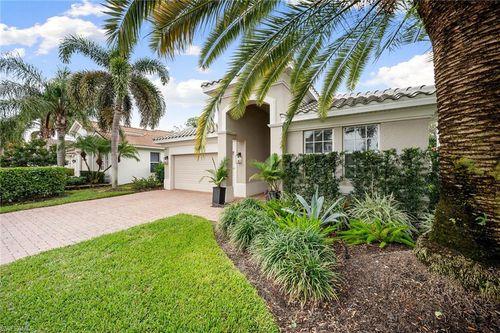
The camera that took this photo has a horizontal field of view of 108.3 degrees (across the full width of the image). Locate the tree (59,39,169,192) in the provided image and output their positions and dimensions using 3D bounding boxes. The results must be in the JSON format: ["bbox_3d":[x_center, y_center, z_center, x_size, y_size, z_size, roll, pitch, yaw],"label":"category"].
[{"bbox_3d":[-8.650,-3.500,12.050,5.800,9.900,5.800,0,0,29],"label":"tree"}]

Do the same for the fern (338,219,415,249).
[{"bbox_3d":[2.400,1.160,3.430,1.200,0.420,1.150,0,0,29],"label":"fern"}]

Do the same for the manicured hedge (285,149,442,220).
[{"bbox_3d":[2.870,0.480,5.270,3.950,1.800,0.650,0,0,29],"label":"manicured hedge"}]

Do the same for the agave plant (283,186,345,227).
[{"bbox_3d":[1.540,0.900,4.200,1.400,0.880,1.350,0,0,29],"label":"agave plant"}]

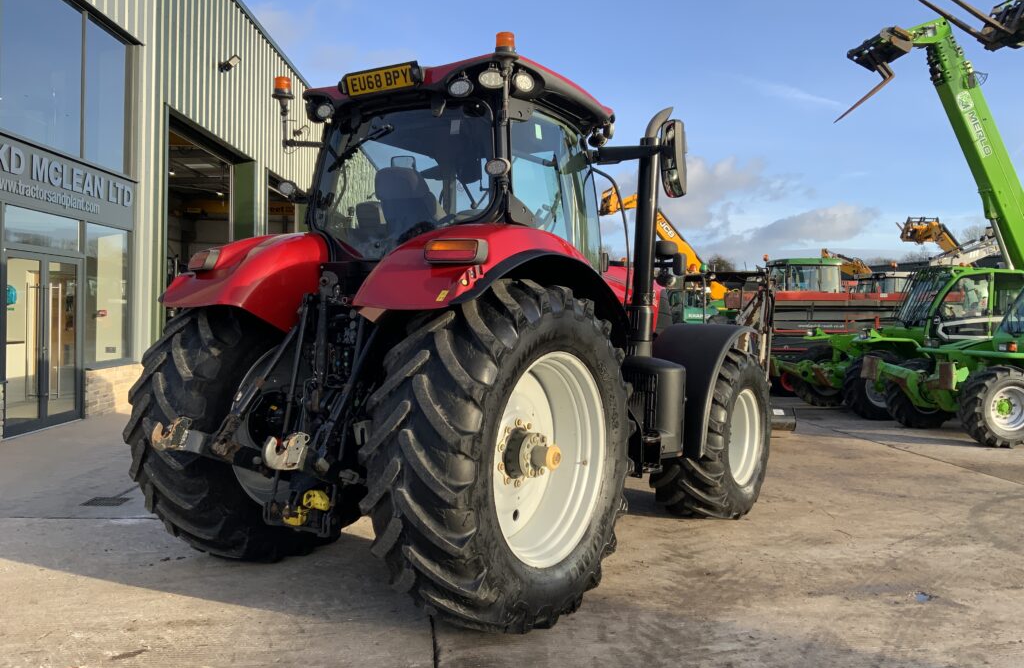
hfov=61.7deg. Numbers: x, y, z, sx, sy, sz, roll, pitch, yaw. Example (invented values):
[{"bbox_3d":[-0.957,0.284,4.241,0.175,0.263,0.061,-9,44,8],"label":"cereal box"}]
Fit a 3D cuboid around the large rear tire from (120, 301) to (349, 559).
[{"bbox_3d":[-1.542,0.550,5.722,0.620,1.830,1.880,2,2,35],"label":"large rear tire"}]

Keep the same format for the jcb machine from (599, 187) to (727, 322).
[{"bbox_3d":[4.088,-1.380,23.000,4.200,5.000,2.300,1,1,-13],"label":"jcb machine"}]

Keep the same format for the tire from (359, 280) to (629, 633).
[{"bbox_3d":[0.005,0.620,4.633,0.620,1.820,1.880,2,2,34],"label":"tire"}]

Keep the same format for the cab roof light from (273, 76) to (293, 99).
[{"bbox_3d":[-1.488,-1.603,5.580,0.115,0.118,0.115,1,1,0],"label":"cab roof light"}]

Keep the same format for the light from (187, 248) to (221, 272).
[{"bbox_3d":[-1.885,-0.450,5.250,0.100,0.125,0.270,0,2,-42],"label":"light"}]

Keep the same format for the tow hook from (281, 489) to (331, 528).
[{"bbox_3d":[-1.127,0.952,4.680,0.170,0.200,0.240,2,2,35],"label":"tow hook"}]

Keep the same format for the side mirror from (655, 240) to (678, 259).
[{"bbox_3d":[1.391,-0.768,7.750,0.210,0.150,0.120,2,2,35],"label":"side mirror"}]

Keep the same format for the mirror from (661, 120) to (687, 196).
[{"bbox_3d":[1.032,-1.119,5.480,0.085,0.480,0.190,-3,0,-26],"label":"mirror"}]

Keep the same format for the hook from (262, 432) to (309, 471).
[{"bbox_3d":[-1.051,0.550,4.000,0.075,0.165,0.235,2,2,28],"label":"hook"}]

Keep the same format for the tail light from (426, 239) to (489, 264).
[{"bbox_3d":[-0.269,-0.396,4.158,0.285,0.113,0.100,1,2,24],"label":"tail light"}]

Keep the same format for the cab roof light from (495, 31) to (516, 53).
[{"bbox_3d":[-0.034,-1.568,4.630,0.112,0.112,0.112,1,1,0],"label":"cab roof light"}]

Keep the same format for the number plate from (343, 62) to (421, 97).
[{"bbox_3d":[-0.780,-1.493,5.063,0.530,0.118,0.030,2,16,35],"label":"number plate"}]

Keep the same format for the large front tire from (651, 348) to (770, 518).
[{"bbox_3d":[1.672,0.813,7.072,0.530,1.380,1.410,2,2,35],"label":"large front tire"}]

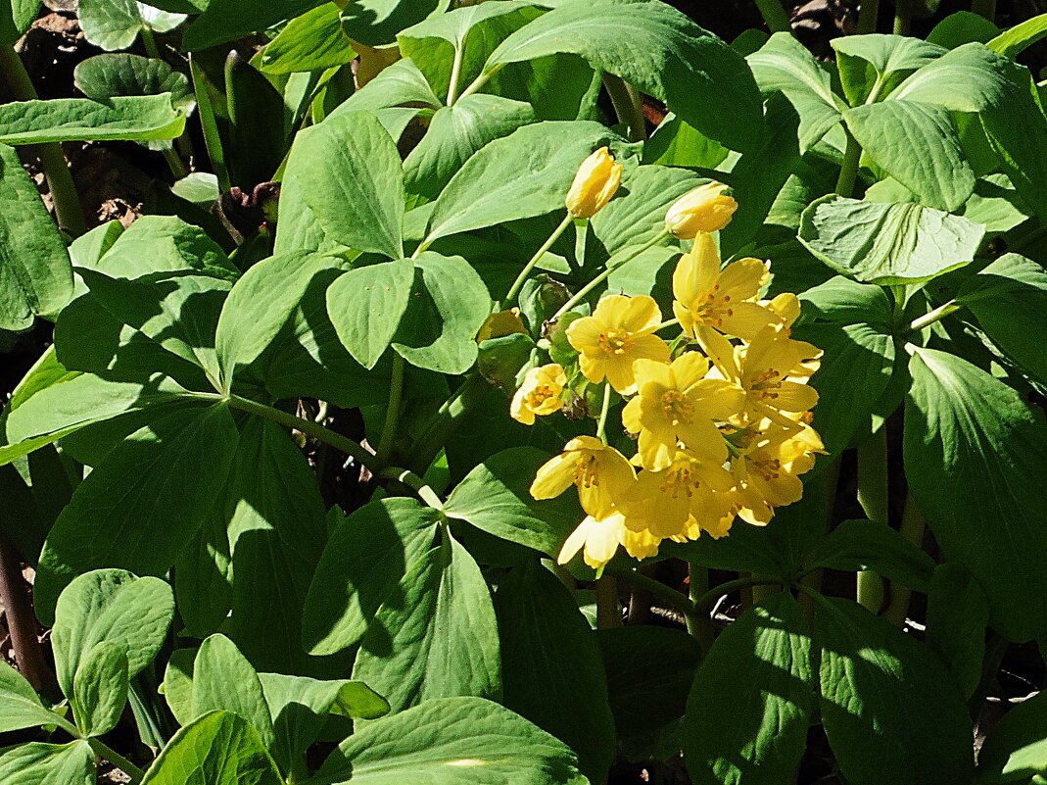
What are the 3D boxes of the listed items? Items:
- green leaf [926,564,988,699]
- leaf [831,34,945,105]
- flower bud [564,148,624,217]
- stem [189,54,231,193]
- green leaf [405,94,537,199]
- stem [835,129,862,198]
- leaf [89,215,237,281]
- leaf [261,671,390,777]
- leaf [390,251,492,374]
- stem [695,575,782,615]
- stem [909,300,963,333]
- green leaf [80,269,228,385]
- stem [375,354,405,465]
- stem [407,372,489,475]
[{"bbox_3d":[0.092,0.051,0.990,0.013,0.029,0.005,0,-6,-28],"label":"green leaf"},{"bbox_3d":[0.083,-0.074,1.060,0.025,0.009,0.024,1,18,3],"label":"leaf"},{"bbox_3d":[0.014,-0.041,0.920,0.008,0.015,0.008,28,12,0],"label":"flower bud"},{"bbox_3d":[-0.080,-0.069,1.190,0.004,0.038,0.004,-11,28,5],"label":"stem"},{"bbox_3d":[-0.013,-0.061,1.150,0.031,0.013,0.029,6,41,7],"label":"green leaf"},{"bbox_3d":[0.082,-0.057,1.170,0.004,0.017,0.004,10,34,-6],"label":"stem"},{"bbox_3d":[-0.076,-0.030,0.985,0.031,0.008,0.024,12,34,7],"label":"leaf"},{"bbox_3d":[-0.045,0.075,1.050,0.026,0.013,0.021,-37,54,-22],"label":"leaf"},{"bbox_3d":[-0.018,-0.017,1.000,0.021,0.009,0.027,-13,62,-14],"label":"leaf"},{"bbox_3d":[0.043,0.041,0.940,0.018,0.004,0.004,-23,0,12],"label":"stem"},{"bbox_3d":[0.085,-0.016,0.965,0.013,0.002,0.002,-30,0,0],"label":"stem"},{"bbox_3d":[-0.081,-0.015,1.030,0.026,0.008,0.038,-25,49,-29],"label":"green leaf"},{"bbox_3d":[-0.029,0.004,1.015,0.003,0.025,0.003,10,19,3],"label":"stem"},{"bbox_3d":[-0.016,0.007,1.005,0.005,0.025,0.005,40,14,12],"label":"stem"}]

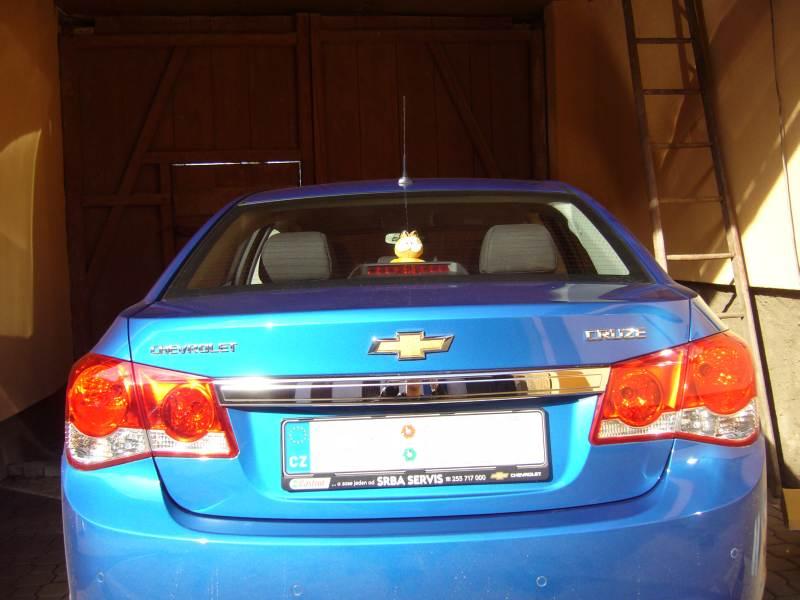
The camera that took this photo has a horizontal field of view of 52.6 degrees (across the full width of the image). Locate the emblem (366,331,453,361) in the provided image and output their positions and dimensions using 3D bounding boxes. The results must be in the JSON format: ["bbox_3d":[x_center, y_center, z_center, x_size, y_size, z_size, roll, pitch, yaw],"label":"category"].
[{"bbox_3d":[0.023,0.092,1.635,0.173,0.060,0.018,-2,-10,0],"label":"emblem"}]

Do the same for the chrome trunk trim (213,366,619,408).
[{"bbox_3d":[0.025,0.174,1.605,0.790,0.056,0.070,-2,2,0],"label":"chrome trunk trim"}]

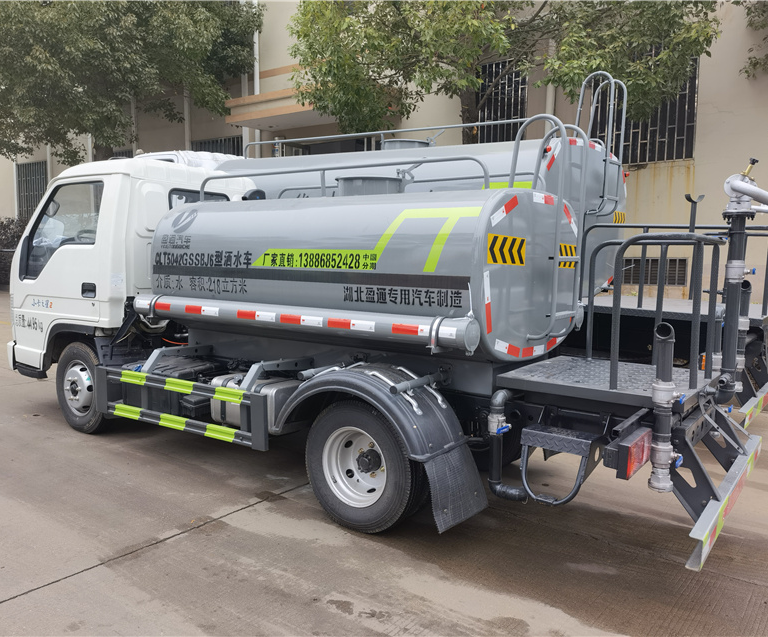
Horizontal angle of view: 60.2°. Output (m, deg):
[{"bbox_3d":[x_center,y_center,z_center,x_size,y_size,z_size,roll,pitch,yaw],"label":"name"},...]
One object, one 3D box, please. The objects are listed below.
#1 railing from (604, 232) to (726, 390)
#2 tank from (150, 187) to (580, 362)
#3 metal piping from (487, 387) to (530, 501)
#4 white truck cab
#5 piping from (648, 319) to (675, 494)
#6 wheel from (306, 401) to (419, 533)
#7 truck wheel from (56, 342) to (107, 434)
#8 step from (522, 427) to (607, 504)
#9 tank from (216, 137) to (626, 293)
[{"bbox_3d":[1.417,-0.043,3.218,0.367,0.714,0.898,5,6,35],"label":"railing"},{"bbox_3d":[-0.131,-0.319,4.299,2.468,0.908,1.469,5,6,35],"label":"tank"},{"bbox_3d":[0.609,0.609,3.206,0.214,0.541,0.133,5,6,35],"label":"metal piping"},{"bbox_3d":[-2.016,-0.400,5.643,1.734,1.683,1.632,5,6,35],"label":"white truck cab"},{"bbox_3d":[1.143,0.362,2.703,0.112,0.704,0.117,5,6,35],"label":"piping"},{"bbox_3d":[-0.092,0.756,3.455,0.685,0.685,0.194,5,6,35],"label":"wheel"},{"bbox_3d":[-2.210,0.513,5.017,0.685,0.685,0.194,5,6,35],"label":"truck wheel"},{"bbox_3d":[0.804,0.664,2.976,0.326,0.326,0.173,5,6,35],"label":"step"},{"bbox_3d":[0.196,-1.024,6.840,4.009,1.295,1.907,7,7,37],"label":"tank"}]

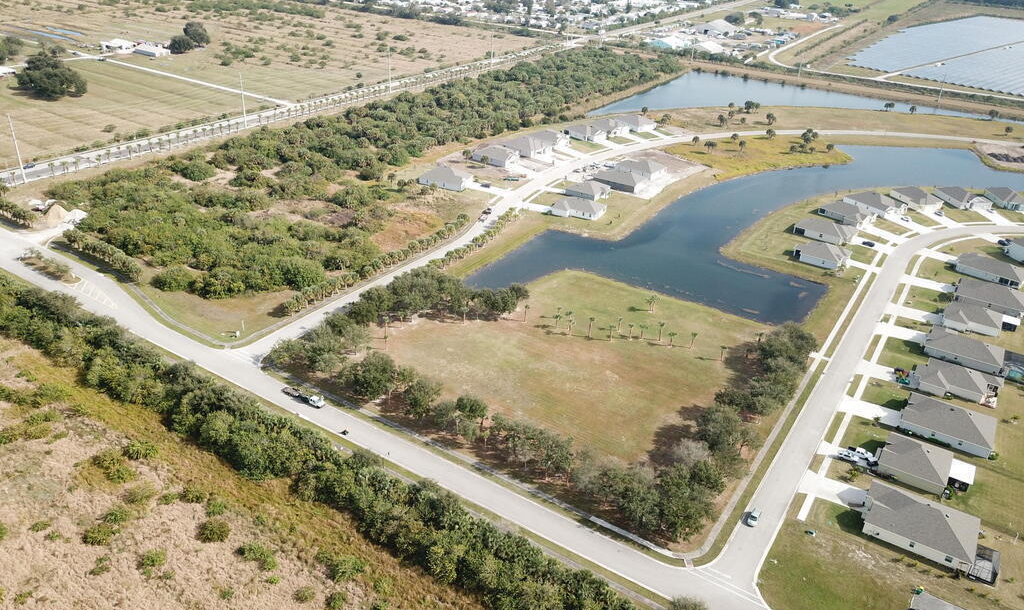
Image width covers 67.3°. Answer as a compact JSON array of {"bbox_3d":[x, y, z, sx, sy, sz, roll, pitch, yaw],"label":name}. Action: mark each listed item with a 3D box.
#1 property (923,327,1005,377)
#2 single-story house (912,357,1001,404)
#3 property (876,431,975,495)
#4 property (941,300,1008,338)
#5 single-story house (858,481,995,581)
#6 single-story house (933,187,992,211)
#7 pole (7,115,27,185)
[{"bbox_3d":[125.650,11.690,213.130,18.950,6.110,12.530,19,32,28],"label":"property"},{"bbox_3d":[115.450,18.730,198.790,20.180,6.110,13.150,18,31,27],"label":"single-story house"},{"bbox_3d":[90.240,33.790,167.110,18.140,6.730,13.860,19,32,28],"label":"property"},{"bbox_3d":[146.214,3.133,243.271,14.849,5.555,14.273,18,31,27],"label":"property"},{"bbox_3d":[81.780,42.350,149.940,22.930,6.830,14.270,19,32,28],"label":"single-story house"},{"bbox_3d":[204.383,-49.014,348.655,13.142,5.328,21.258,-4,28,-12],"label":"single-story house"},{"bbox_3d":[-203.685,-63.977,316.485,0.800,28.716,0.800,18,31,27],"label":"pole"}]

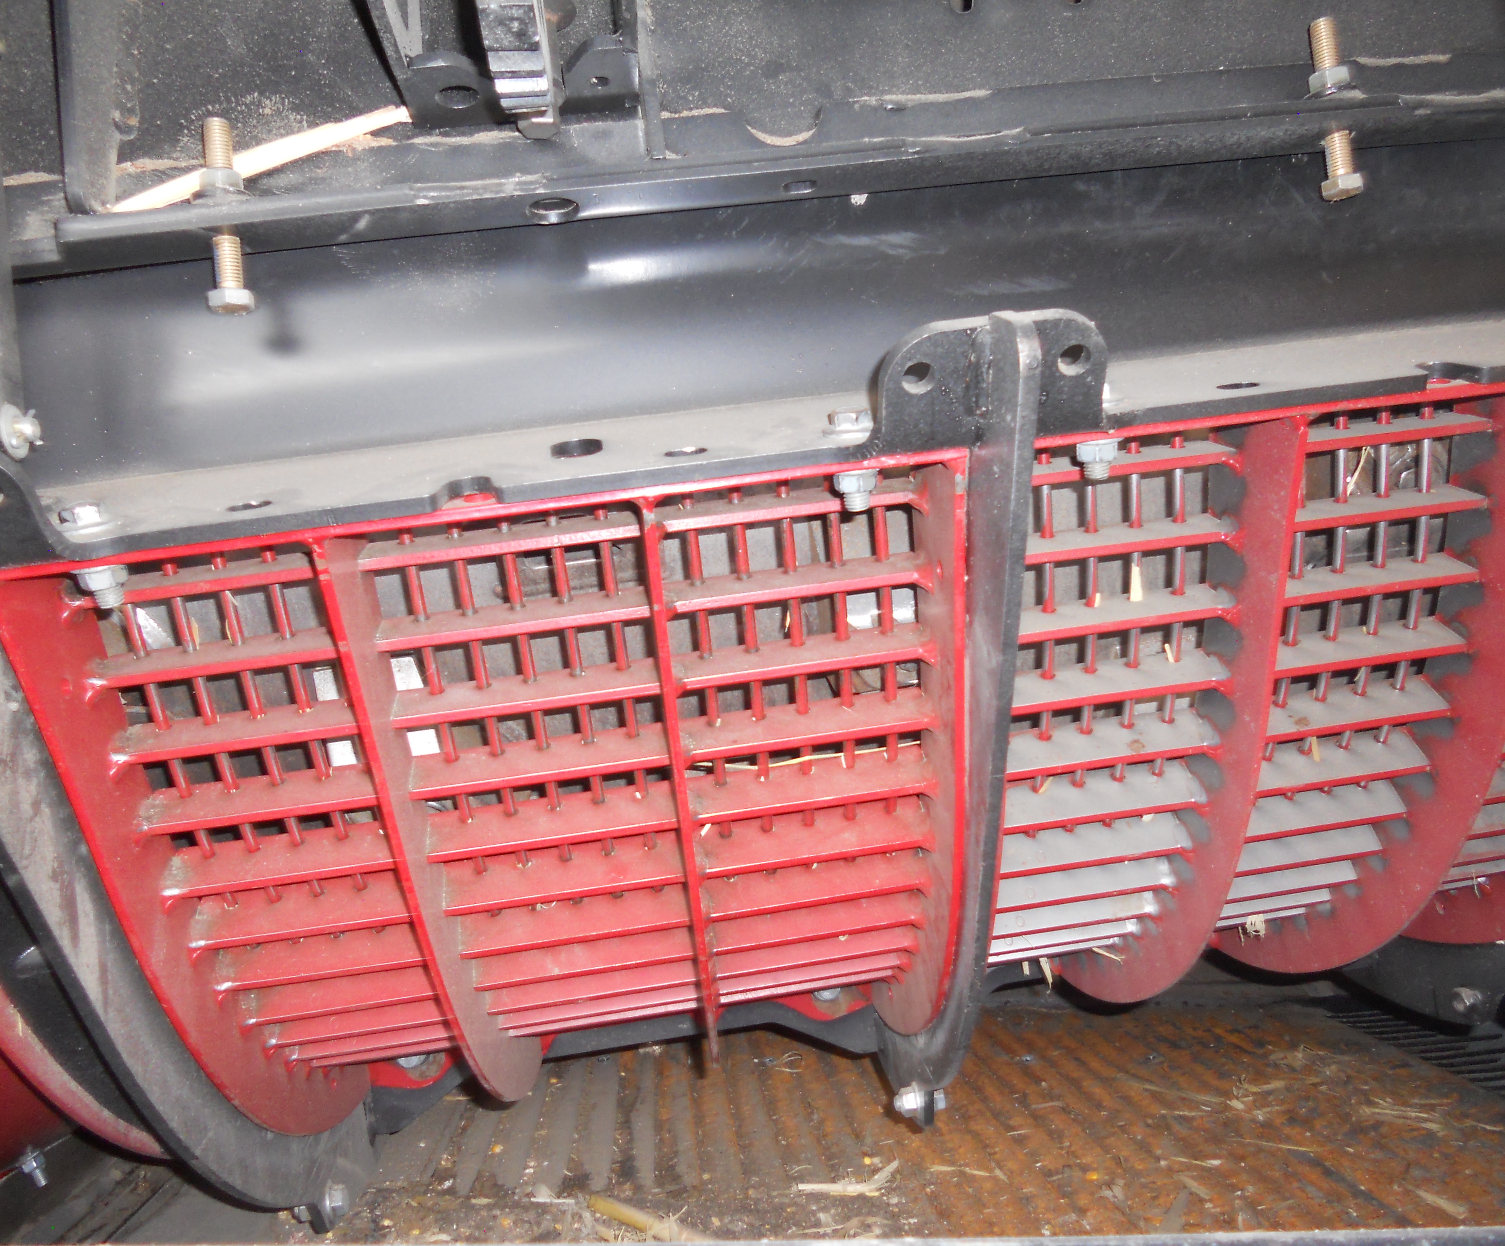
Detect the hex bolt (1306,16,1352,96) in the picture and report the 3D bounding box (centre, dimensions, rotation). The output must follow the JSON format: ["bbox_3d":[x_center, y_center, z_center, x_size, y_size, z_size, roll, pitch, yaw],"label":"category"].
[{"bbox_3d":[0.289,-0.284,0.650,0.021,0.037,0.021,-7,-1,0],"label":"hex bolt"}]

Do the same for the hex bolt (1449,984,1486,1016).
[{"bbox_3d":[0.580,0.306,1.050,0.020,0.023,0.023,-9,0,-6],"label":"hex bolt"}]

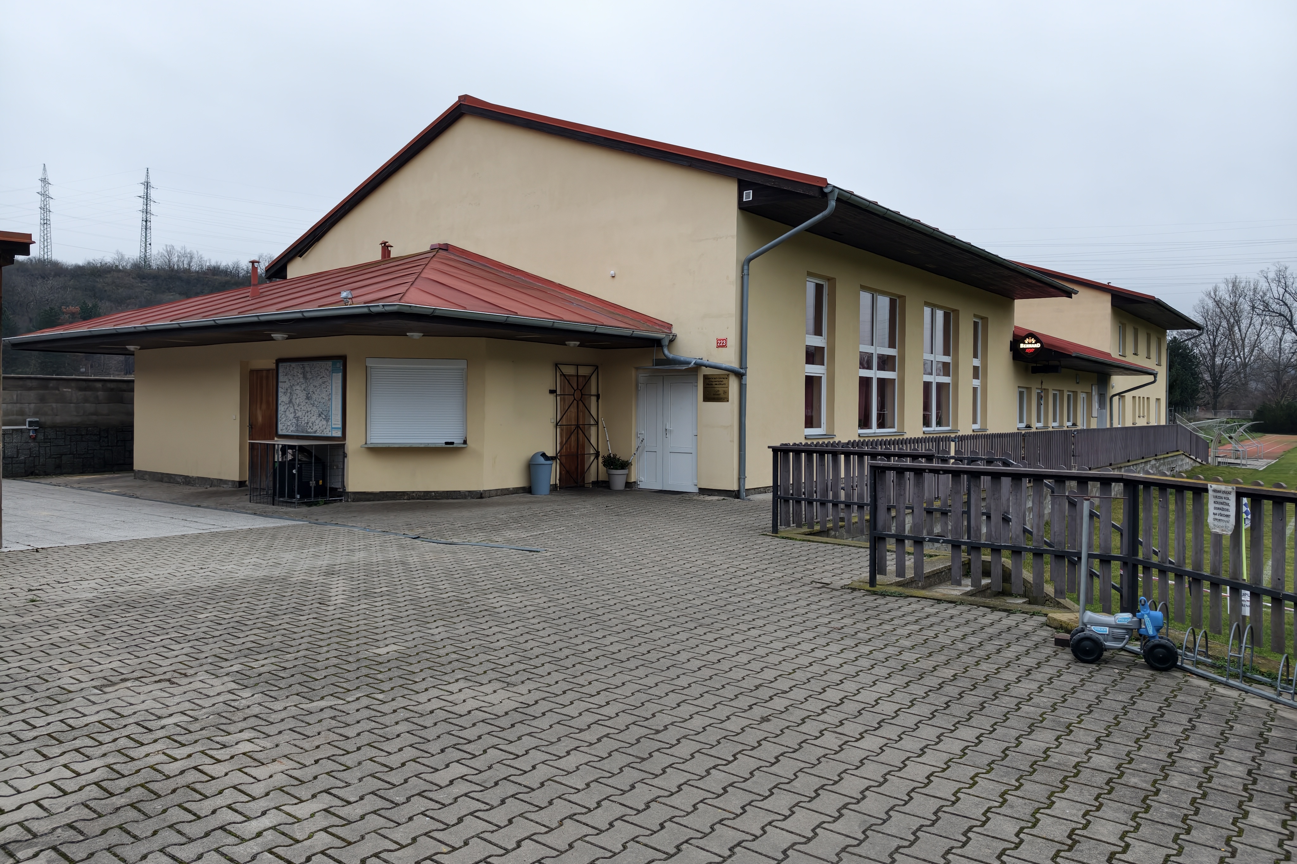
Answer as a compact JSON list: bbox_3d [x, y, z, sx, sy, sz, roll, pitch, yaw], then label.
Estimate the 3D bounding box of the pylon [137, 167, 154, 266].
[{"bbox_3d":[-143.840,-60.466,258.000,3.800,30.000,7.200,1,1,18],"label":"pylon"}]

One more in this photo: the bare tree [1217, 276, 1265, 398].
[{"bbox_3d":[93.200,-14.080,142.000,7.600,21.300,7.600,1,2,33],"label":"bare tree"}]

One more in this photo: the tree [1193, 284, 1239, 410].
[{"bbox_3d":[85.259,-12.321,135.000,7.000,19.600,7.000,1,2,32],"label":"tree"}]

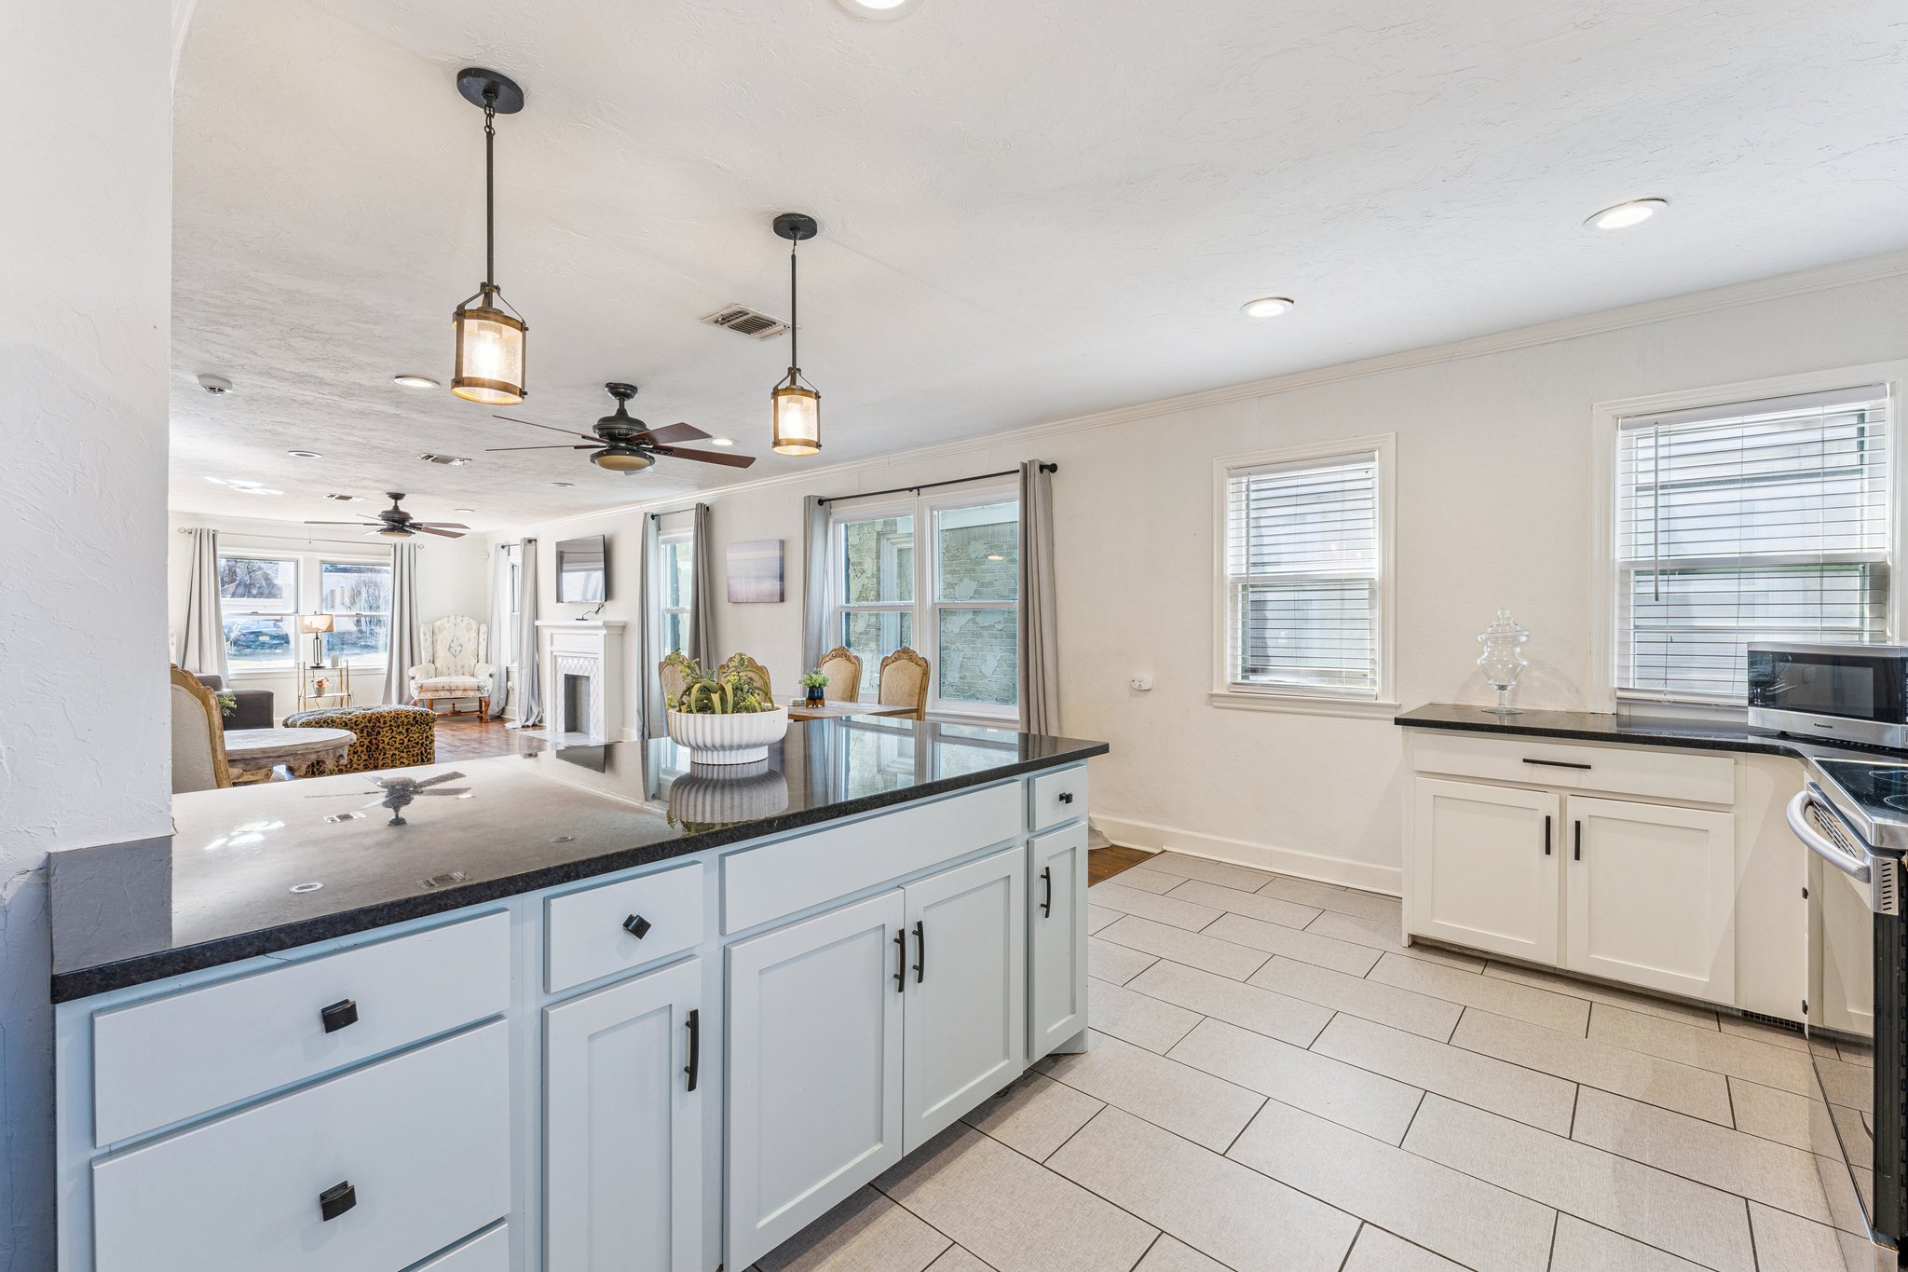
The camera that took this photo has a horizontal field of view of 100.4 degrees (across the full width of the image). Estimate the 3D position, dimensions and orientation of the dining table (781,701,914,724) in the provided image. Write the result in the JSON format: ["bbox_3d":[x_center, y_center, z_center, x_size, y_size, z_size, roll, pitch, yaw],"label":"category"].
[{"bbox_3d":[-0.936,0.786,4.671,1.400,0.760,0.850,1,1,41],"label":"dining table"}]

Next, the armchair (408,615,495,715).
[{"bbox_3d":[-6.266,0.427,9.985,0.860,1.290,0.840,0,1,-26],"label":"armchair"}]

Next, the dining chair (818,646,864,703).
[{"bbox_3d":[-0.921,0.613,5.193,0.500,1.085,0.600,1,1,41],"label":"dining chair"}]

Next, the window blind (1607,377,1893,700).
[{"bbox_3d":[2.874,-0.297,2.902,0.680,1.095,0.055,1,1,41],"label":"window blind"}]

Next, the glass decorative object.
[{"bbox_3d":[2.227,0.100,3.225,0.178,0.415,0.178,1,1,41],"label":"glass decorative object"}]

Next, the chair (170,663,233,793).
[{"bbox_3d":[-2.789,0.642,3.153,0.560,1.090,0.620,0,1,12],"label":"chair"}]

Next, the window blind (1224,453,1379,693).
[{"bbox_3d":[1.708,-0.286,3.928,0.690,1.140,0.055,1,1,41],"label":"window blind"}]

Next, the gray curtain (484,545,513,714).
[{"bbox_3d":[-5.985,-0.076,10.436,0.620,2.280,0.170,1,1,41],"label":"gray curtain"}]

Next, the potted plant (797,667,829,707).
[{"bbox_3d":[-0.800,0.294,4.565,0.180,0.225,0.180,0,1,0],"label":"potted plant"}]

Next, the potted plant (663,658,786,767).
[{"bbox_3d":[-0.548,0.165,1.940,0.275,0.270,0.275,0,1,0],"label":"potted plant"}]

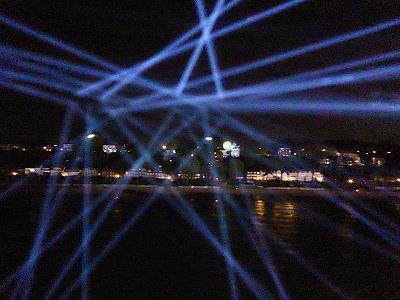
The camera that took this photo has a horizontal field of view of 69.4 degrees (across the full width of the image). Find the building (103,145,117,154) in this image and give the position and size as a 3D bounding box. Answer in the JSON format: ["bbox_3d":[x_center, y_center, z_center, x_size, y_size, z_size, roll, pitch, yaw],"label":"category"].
[{"bbox_3d":[-111.630,-0.310,356.360,16.110,10.300,12.720,1,-6,-7],"label":"building"}]

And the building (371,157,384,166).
[{"bbox_3d":[199.670,12.660,324.980,12.630,9.420,9.970,-1,-6,14],"label":"building"}]

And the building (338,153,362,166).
[{"bbox_3d":[170.350,11.320,327.000,25.250,14.400,14.000,-1,-6,12],"label":"building"}]

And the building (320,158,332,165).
[{"bbox_3d":[142.300,12.940,324.980,12.630,6.650,9.970,-1,-6,10],"label":"building"}]

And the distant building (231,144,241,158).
[{"bbox_3d":[42.330,0.890,344.500,11.180,17.060,9.000,0,-6,3],"label":"distant building"}]

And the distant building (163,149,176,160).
[{"bbox_3d":[-36.550,5.690,346.180,15.650,12.360,12.360,0,-6,-2],"label":"distant building"}]

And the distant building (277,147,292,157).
[{"bbox_3d":[104.980,2.470,356.810,17.260,10.900,13.630,-1,-6,7],"label":"distant building"}]

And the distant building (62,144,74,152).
[{"bbox_3d":[-166.420,-2.530,365.610,14.210,8.720,11.210,1,-6,-10],"label":"distant building"}]

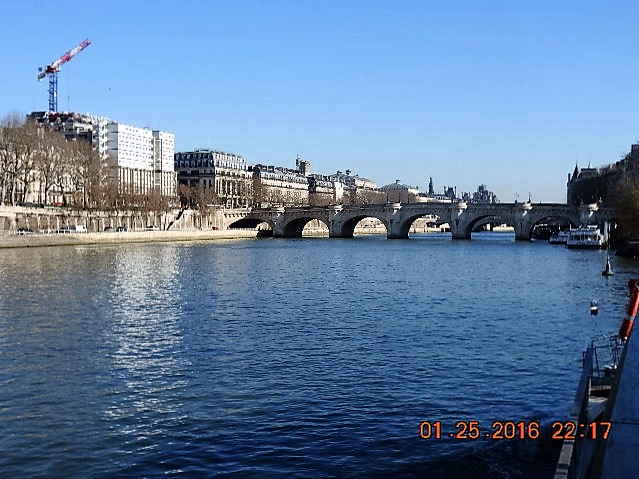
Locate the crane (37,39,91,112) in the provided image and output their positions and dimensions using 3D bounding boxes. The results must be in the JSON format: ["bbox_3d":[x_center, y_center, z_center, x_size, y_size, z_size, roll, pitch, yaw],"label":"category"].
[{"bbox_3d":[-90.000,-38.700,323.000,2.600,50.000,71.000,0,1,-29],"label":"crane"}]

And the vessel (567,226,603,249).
[{"bbox_3d":[59.900,-0.800,207.500,7.000,4.800,27.000,0,1,17],"label":"vessel"}]

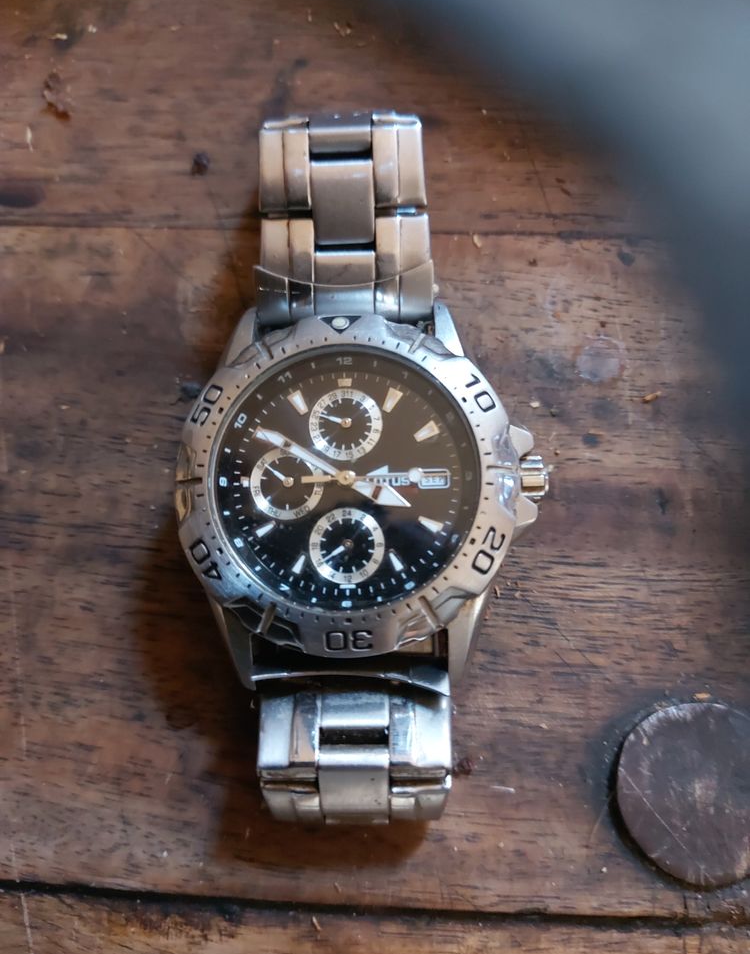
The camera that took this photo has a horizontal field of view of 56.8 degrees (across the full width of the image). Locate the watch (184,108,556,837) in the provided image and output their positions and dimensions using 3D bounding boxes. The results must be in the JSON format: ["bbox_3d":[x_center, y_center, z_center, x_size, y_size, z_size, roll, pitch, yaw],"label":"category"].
[{"bbox_3d":[-0.001,-0.002,0.098,0.046,0.027,0.094,-1,80,0],"label":"watch"}]

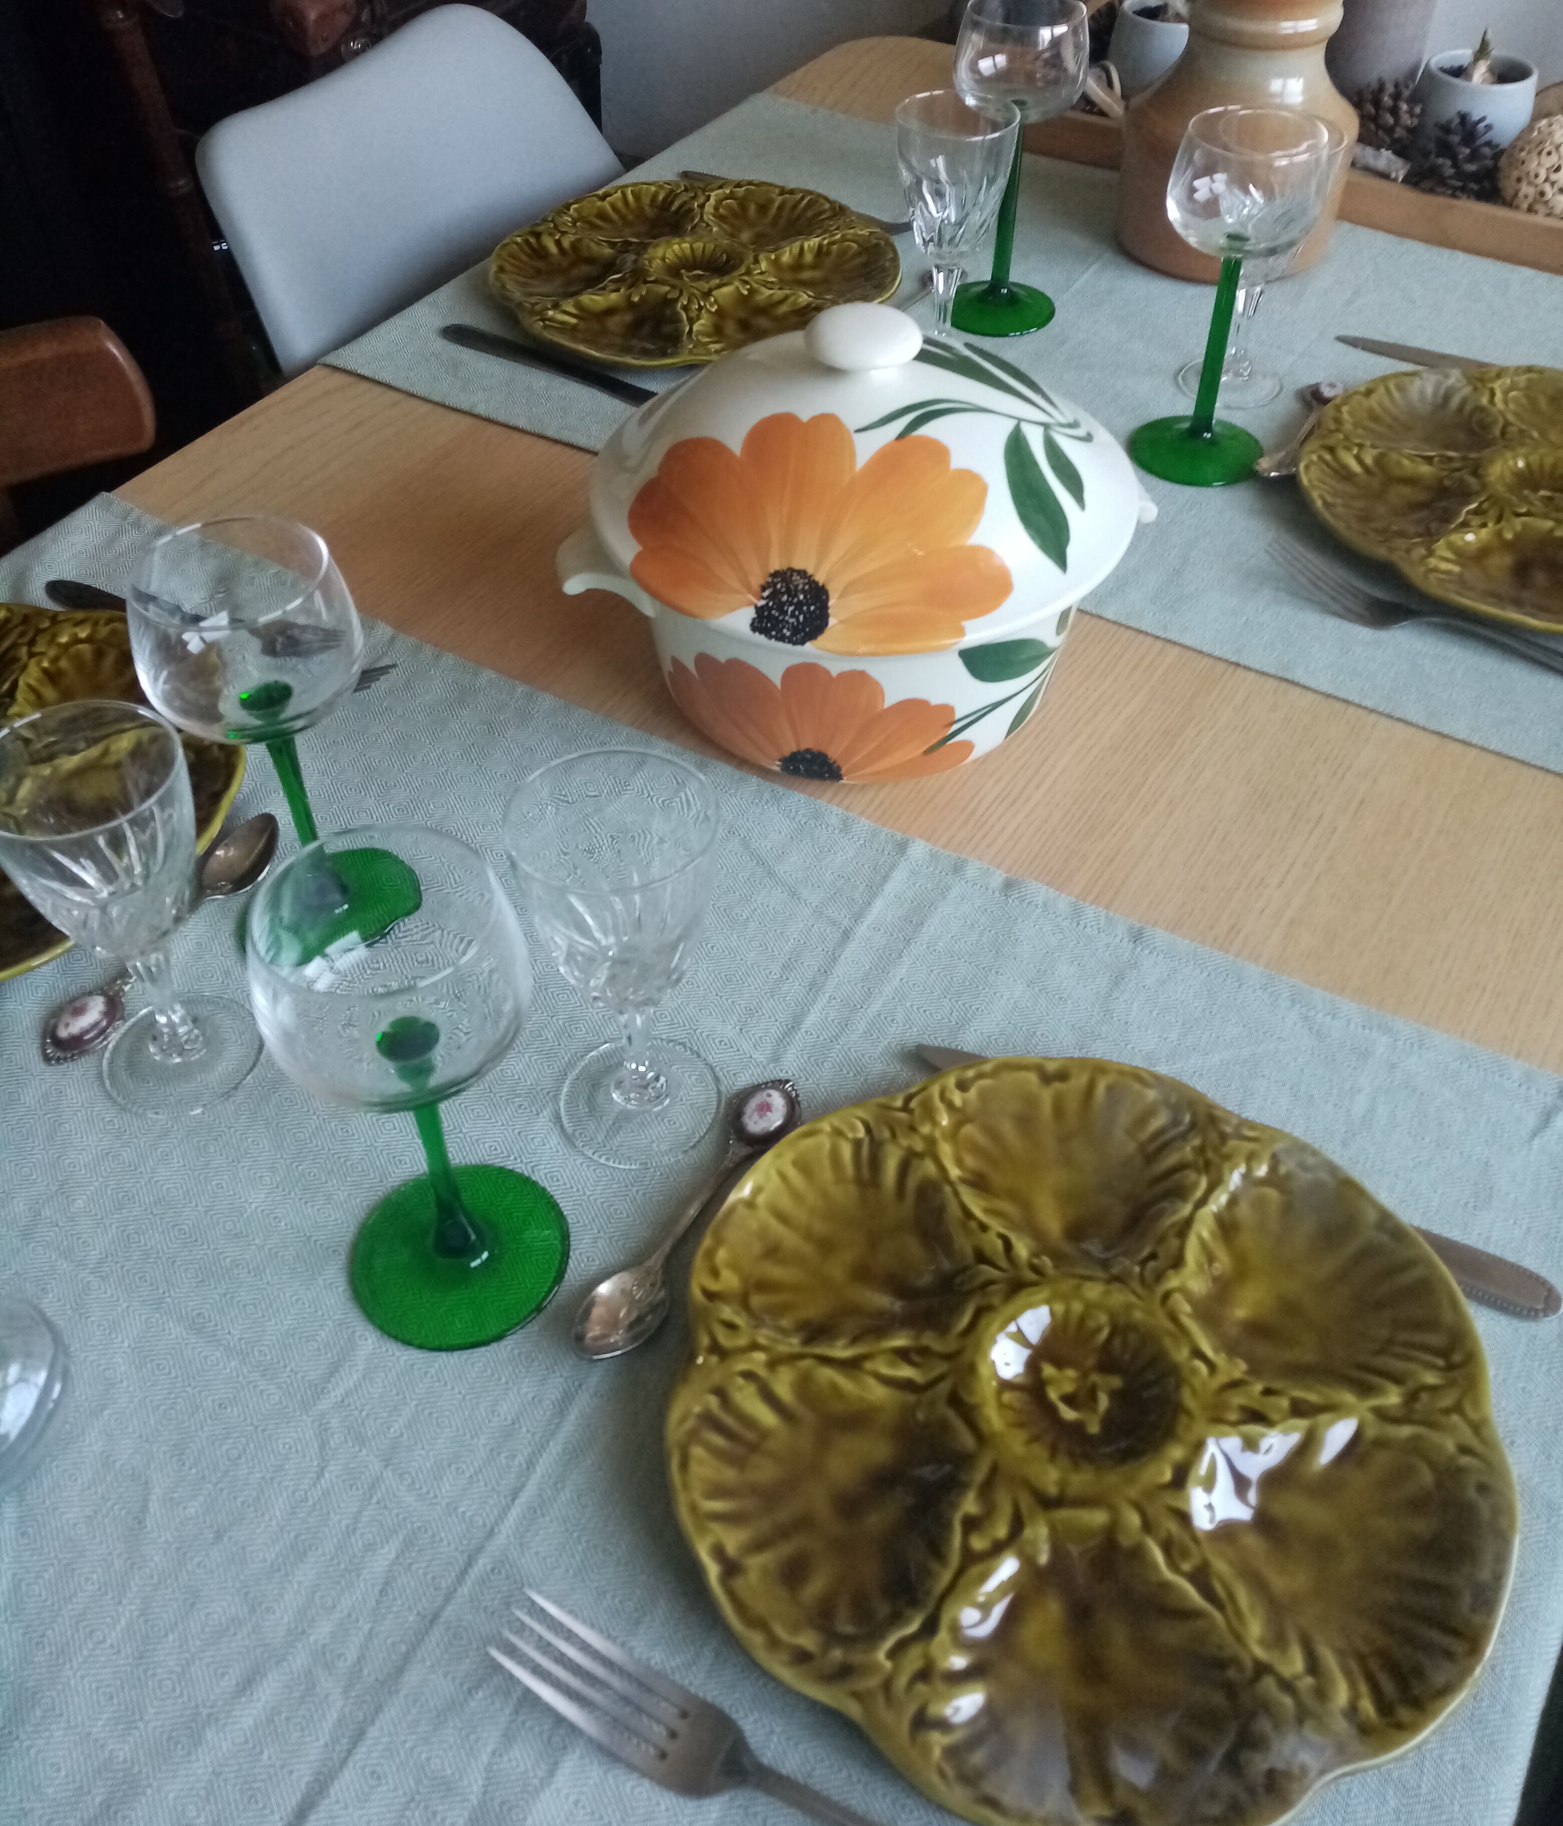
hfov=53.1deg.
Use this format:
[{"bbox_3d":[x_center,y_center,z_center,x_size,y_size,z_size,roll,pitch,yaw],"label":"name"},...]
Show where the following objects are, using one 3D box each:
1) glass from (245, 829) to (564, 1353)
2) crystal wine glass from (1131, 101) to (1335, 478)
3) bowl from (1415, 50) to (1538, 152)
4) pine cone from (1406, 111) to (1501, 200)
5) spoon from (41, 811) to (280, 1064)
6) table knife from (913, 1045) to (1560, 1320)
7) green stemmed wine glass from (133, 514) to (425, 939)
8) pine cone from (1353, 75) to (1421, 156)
[{"bbox_3d":[-0.105,0.056,0.465,0.075,0.171,0.075,0,47,0],"label":"glass"},{"bbox_3d":[0.229,-0.314,0.806,0.078,0.168,0.078,1,47,-1],"label":"crystal wine glass"},{"bbox_3d":[0.485,-0.561,1.106,0.080,0.064,0.080,0,47,0],"label":"bowl"},{"bbox_3d":[0.452,-0.502,1.048,0.062,0.059,0.062,1,47,-1],"label":"pine cone"},{"bbox_3d":[-0.239,0.007,0.614,0.029,0.016,0.138,19,50,16],"label":"spoon"},{"bbox_3d":[0.150,0.089,0.540,0.229,0.009,0.021,22,51,18],"label":"table knife"},{"bbox_3d":[-0.178,-0.051,0.564,0.075,0.171,0.075,0,47,0],"label":"green stemmed wine glass"},{"bbox_3d":[0.421,-0.556,1.100,0.066,0.066,0.066,24,51,20],"label":"pine cone"}]

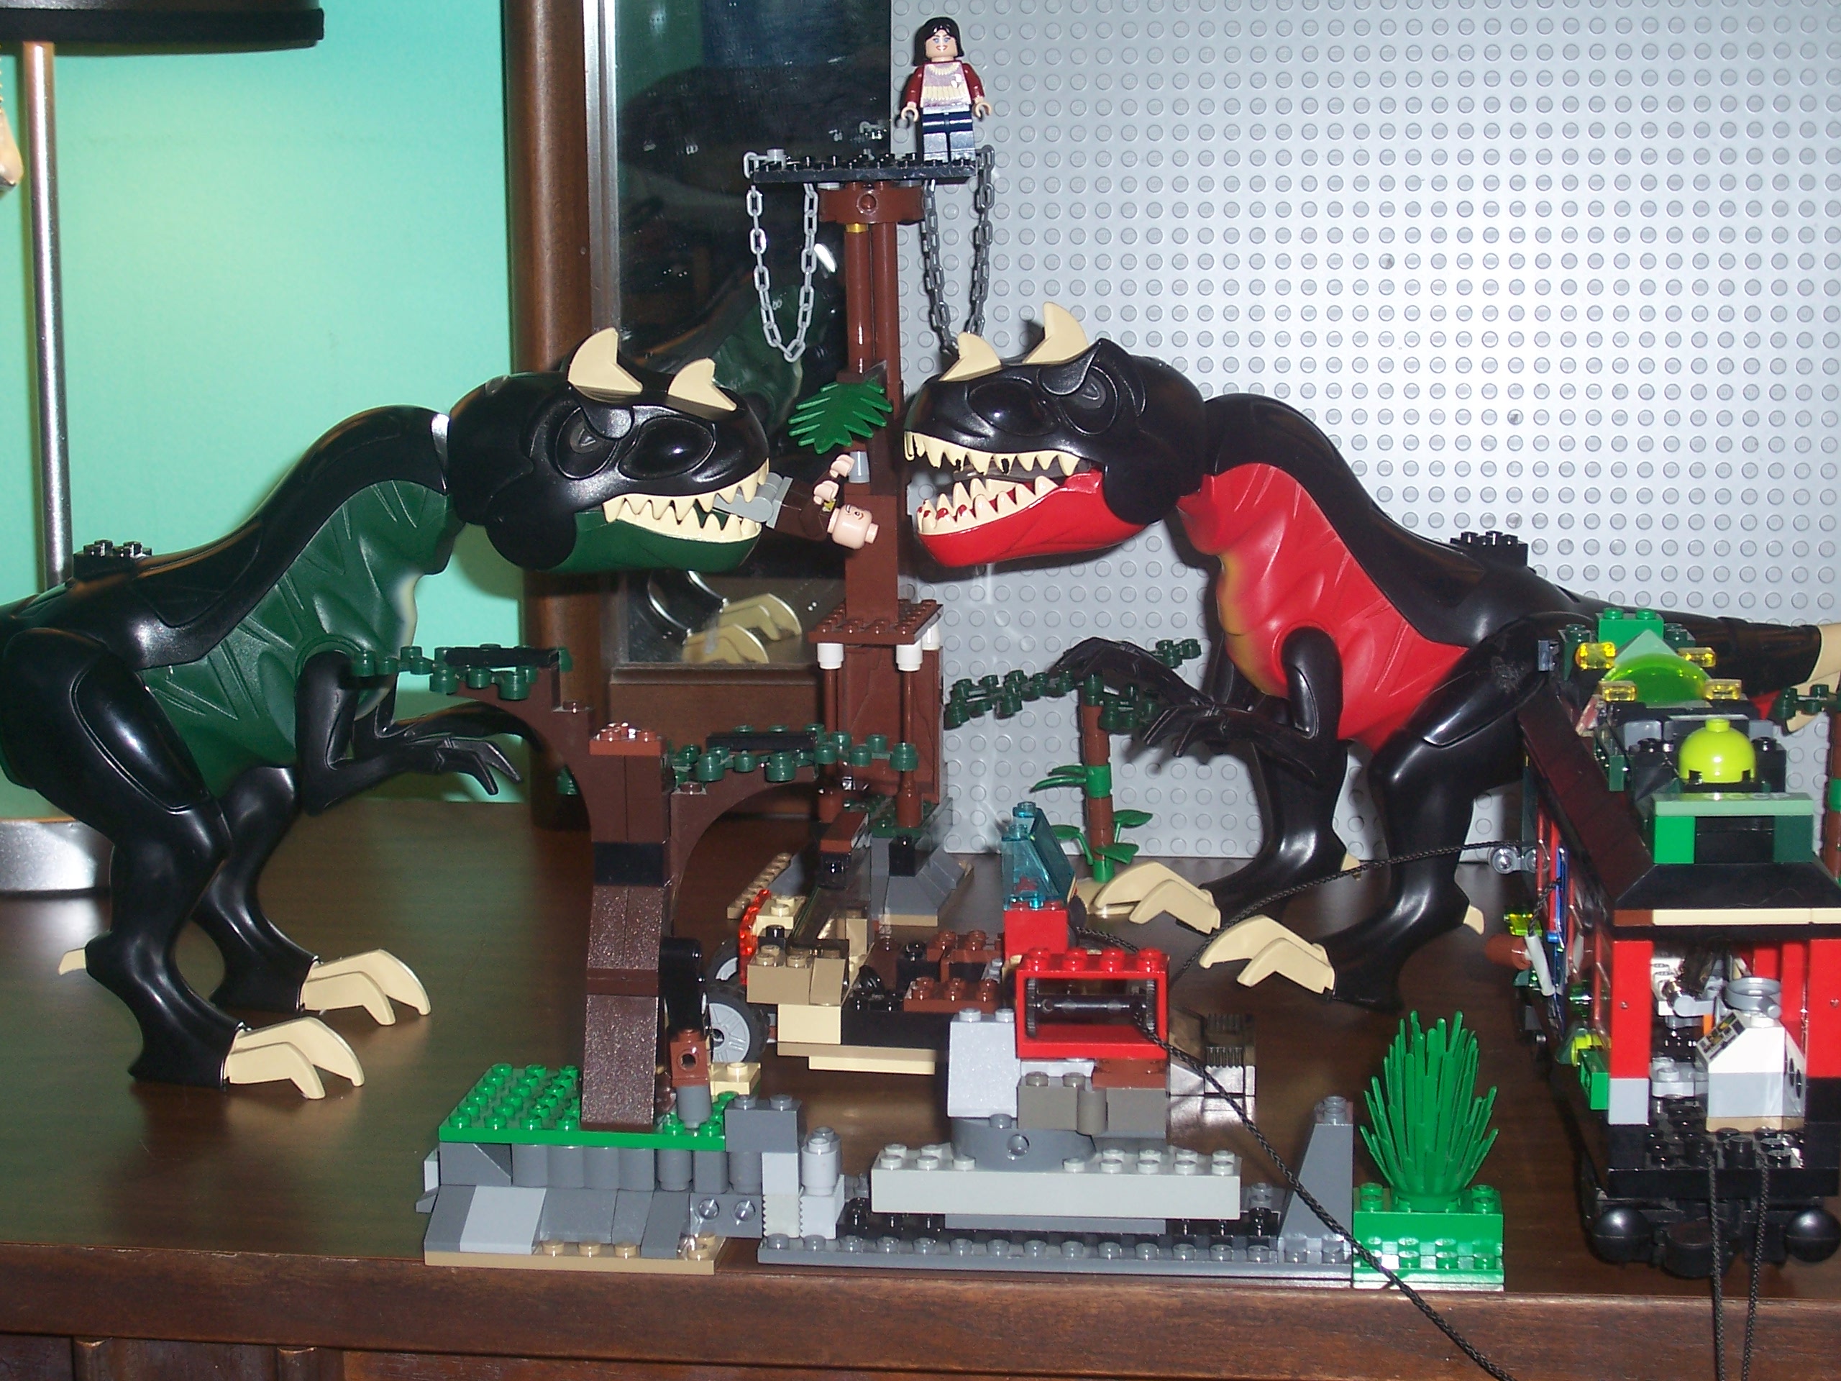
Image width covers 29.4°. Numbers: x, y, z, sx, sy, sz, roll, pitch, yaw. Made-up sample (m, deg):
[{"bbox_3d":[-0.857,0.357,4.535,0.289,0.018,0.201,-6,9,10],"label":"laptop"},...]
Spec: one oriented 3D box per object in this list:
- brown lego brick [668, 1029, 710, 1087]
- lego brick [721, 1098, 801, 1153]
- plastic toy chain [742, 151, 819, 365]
[{"bbox_3d":[-0.050,0.081,0.775,0.008,0.011,0.008,-2,10,3],"label":"brown lego brick"},{"bbox_3d":[-0.034,0.095,0.771,0.016,0.011,0.008,1,10,6],"label":"lego brick"},{"bbox_3d":[-0.041,-0.129,1.044,0.024,0.063,0.008,0,10,2],"label":"plastic toy chain"}]

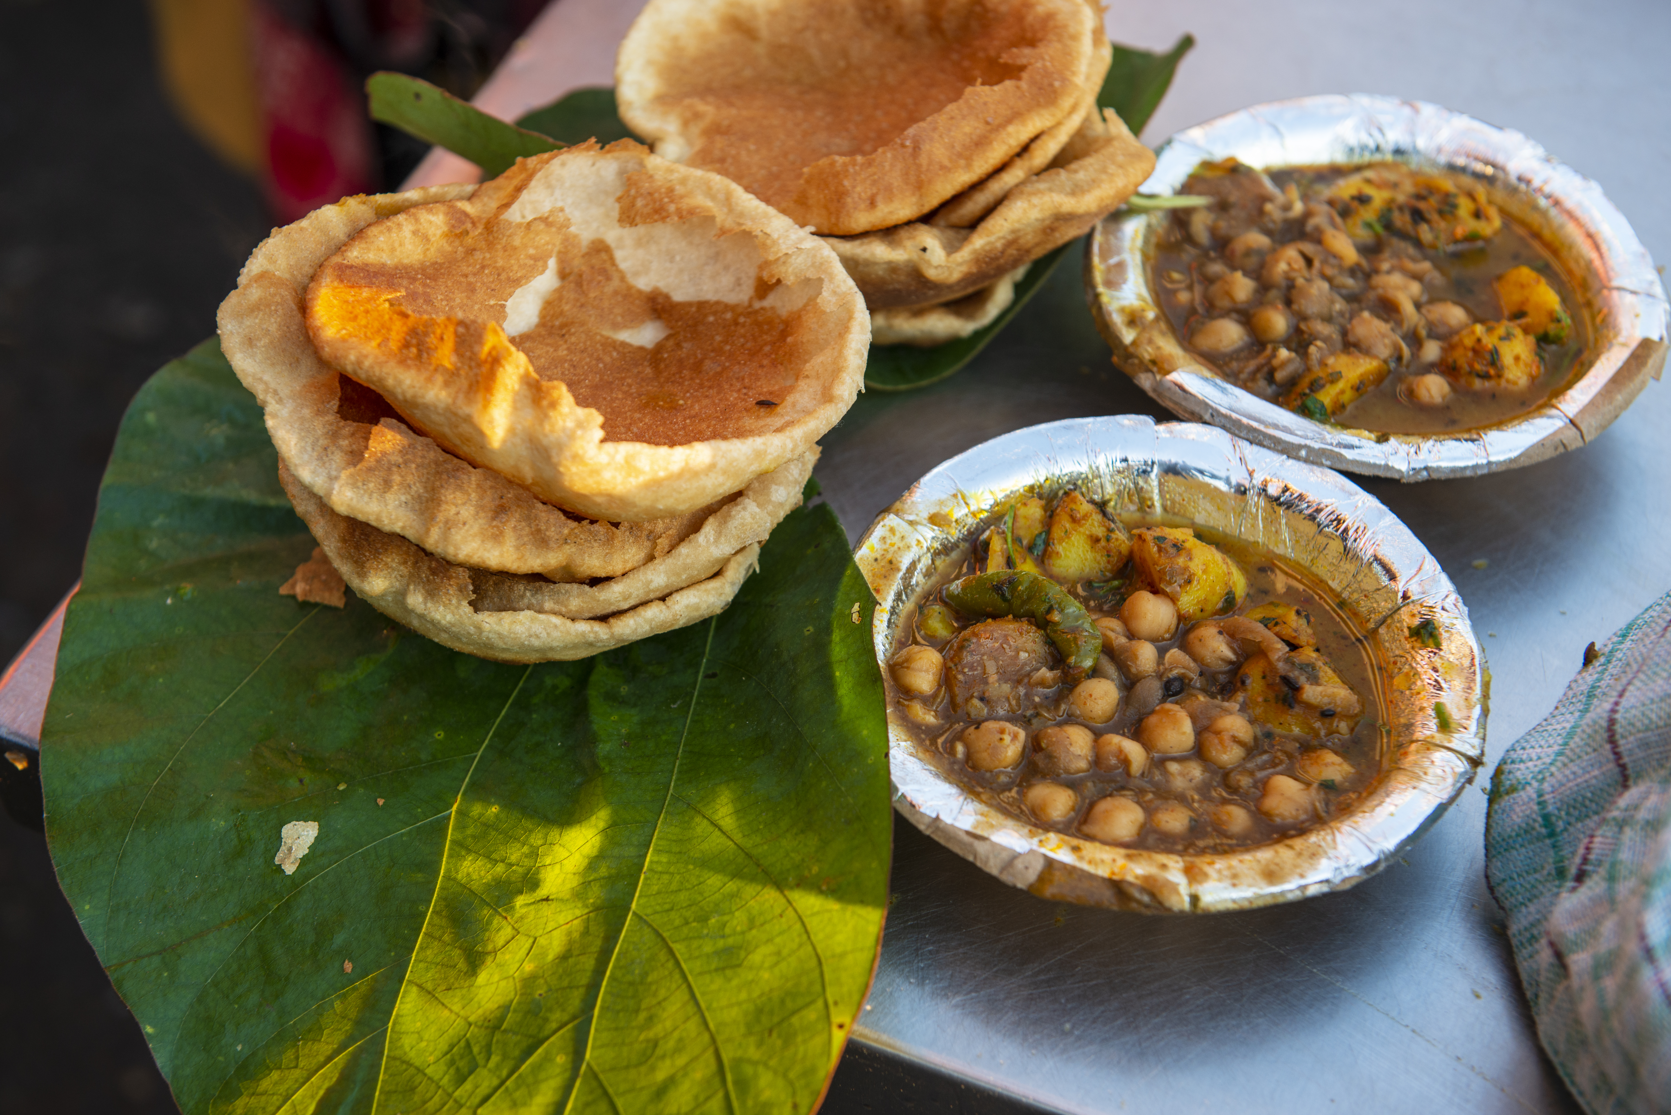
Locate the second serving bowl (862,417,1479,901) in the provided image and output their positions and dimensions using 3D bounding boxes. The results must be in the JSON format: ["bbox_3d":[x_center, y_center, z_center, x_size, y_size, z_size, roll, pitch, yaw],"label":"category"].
[{"bbox_3d":[0.066,0.030,0.596,0.137,0.038,0.137,2,45,-2],"label":"second serving bowl"}]

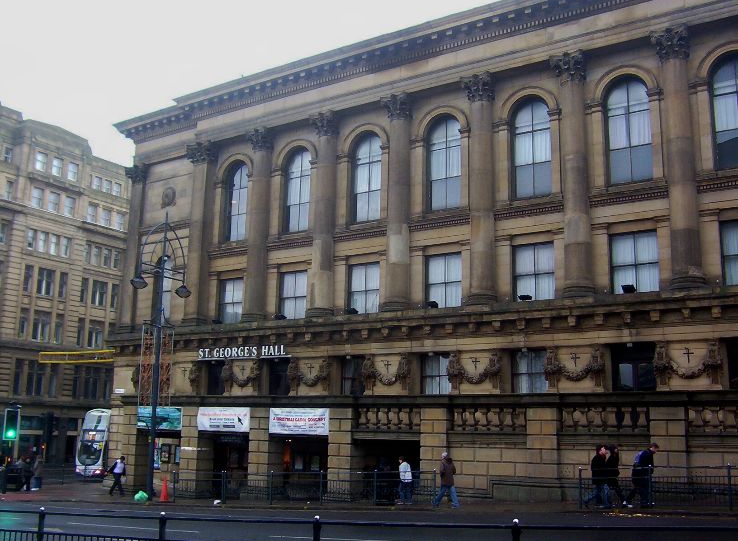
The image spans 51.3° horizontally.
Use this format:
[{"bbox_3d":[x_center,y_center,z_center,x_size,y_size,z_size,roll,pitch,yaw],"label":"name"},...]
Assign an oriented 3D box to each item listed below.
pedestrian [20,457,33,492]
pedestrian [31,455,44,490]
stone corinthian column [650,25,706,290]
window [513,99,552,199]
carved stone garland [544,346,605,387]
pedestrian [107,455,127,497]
[{"bbox_3d":[-17.019,10.187,38.479,0.600,1.700,0.550,-6,-14,31],"label":"pedestrian"},{"bbox_3d":[-17.123,10.538,39.897,0.550,1.680,0.500,-6,-14,31],"label":"pedestrian"},{"bbox_3d":[11.030,-4.106,27.596,1.220,9.700,1.000,-6,-14,32],"label":"stone corinthian column"},{"bbox_3d":[6.661,-4.996,31.324,1.700,4.200,0.250,-6,-14,31],"label":"window"},{"bbox_3d":[7.384,3.459,27.717,2.150,1.500,0.380,-6,-14,31],"label":"carved stone garland"},{"bbox_3d":[-10.774,8.816,32.955,0.700,1.680,0.550,-10,-16,42],"label":"pedestrian"}]

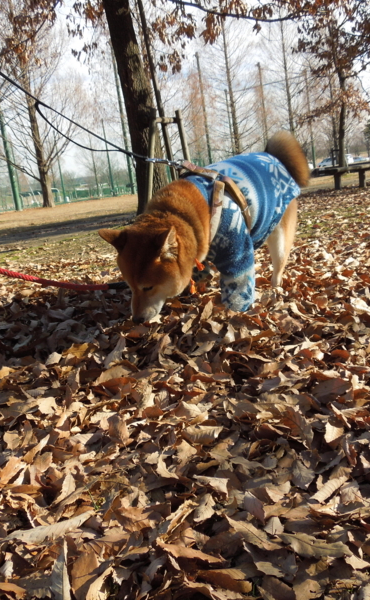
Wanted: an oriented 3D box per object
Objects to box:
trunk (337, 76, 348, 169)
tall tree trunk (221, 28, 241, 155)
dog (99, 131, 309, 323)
[{"bbox_3d":[4.361,-4.943,16.000,0.222,2.603,0.222,-8,12,0],"label":"trunk"},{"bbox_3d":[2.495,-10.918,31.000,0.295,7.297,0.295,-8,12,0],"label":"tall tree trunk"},{"bbox_3d":[0.092,-0.221,1.735,0.260,0.490,0.700,2,16,41],"label":"dog"}]

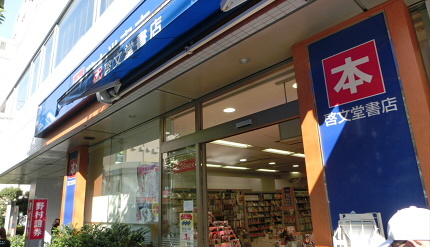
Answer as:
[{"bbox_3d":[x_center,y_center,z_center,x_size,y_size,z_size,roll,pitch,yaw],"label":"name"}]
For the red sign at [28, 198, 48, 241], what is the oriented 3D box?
[{"bbox_3d":[-7.650,4.170,12.995,0.534,1.658,0.080,12,-21,-41],"label":"red sign"}]

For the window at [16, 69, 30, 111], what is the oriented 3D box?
[{"bbox_3d":[-6.760,-1.129,10.515,0.120,1.261,1.580,12,-21,-41],"label":"window"}]

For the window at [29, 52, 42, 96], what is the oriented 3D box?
[{"bbox_3d":[-5.567,-1.497,9.272,0.120,1.305,0.812,12,-21,-41],"label":"window"}]

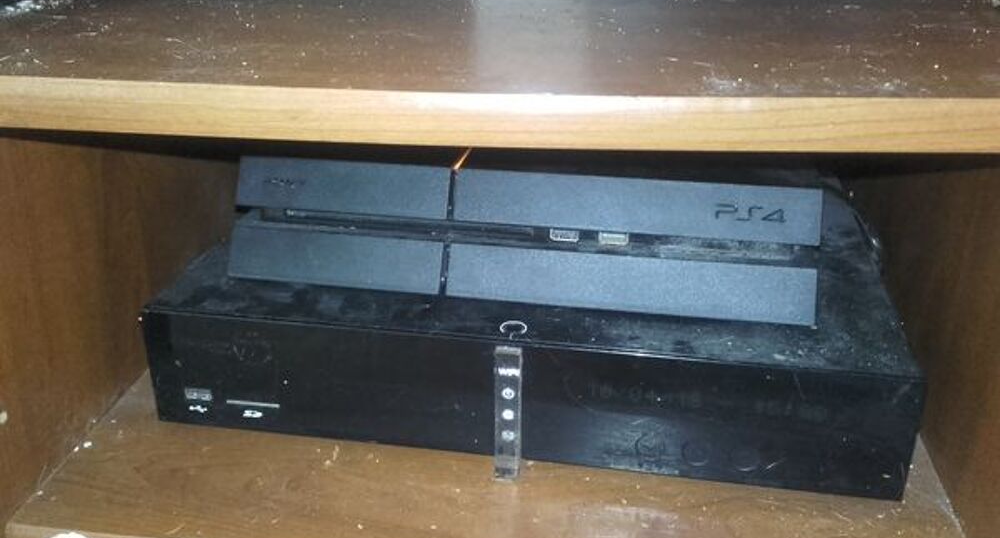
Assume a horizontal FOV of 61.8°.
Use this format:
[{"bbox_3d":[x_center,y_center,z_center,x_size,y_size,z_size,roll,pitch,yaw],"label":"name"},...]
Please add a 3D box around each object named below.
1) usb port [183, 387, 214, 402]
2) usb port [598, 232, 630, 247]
[{"bbox_3d":[-0.142,0.058,0.399,0.013,0.005,0.008,4,26,9],"label":"usb port"},{"bbox_3d":[0.053,-0.016,0.390,0.014,0.006,0.009,4,26,10],"label":"usb port"}]

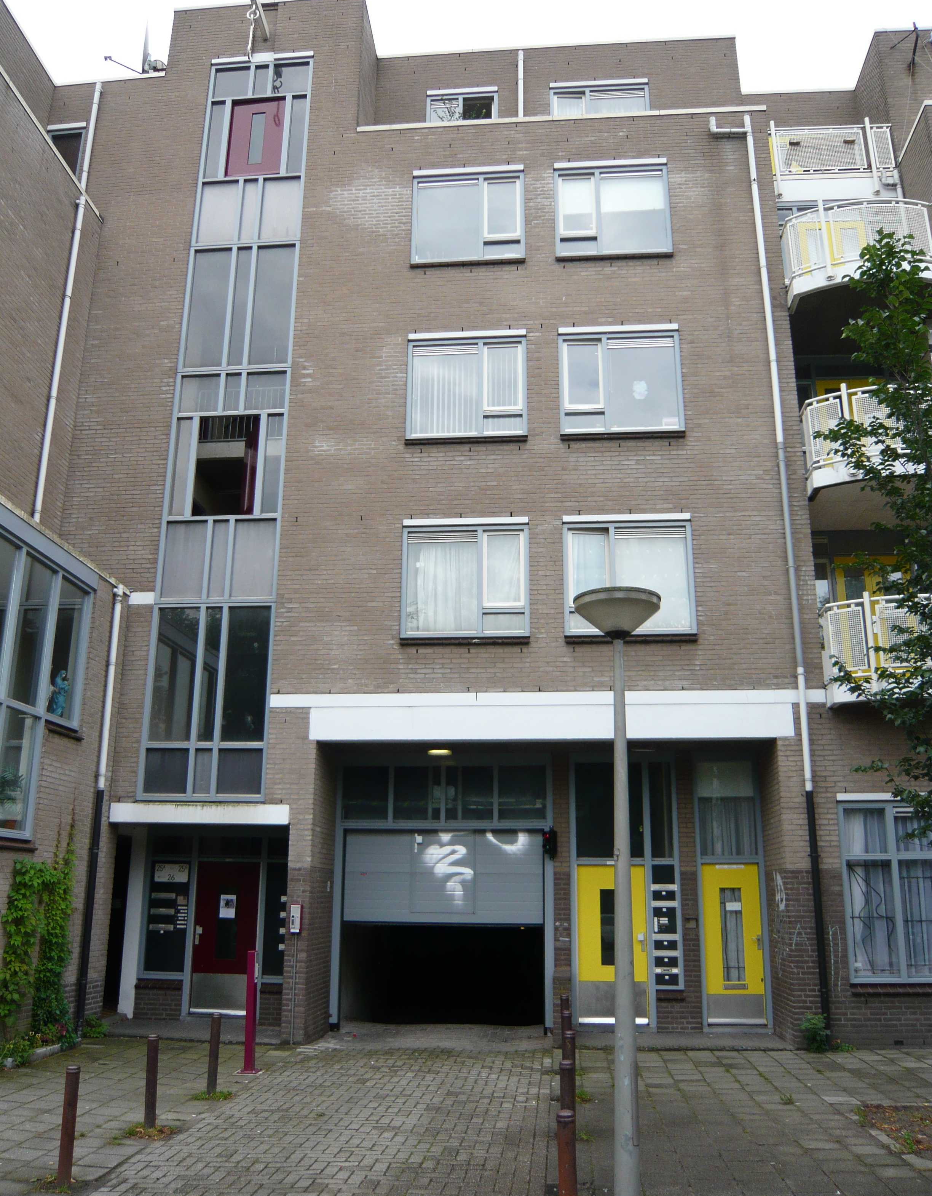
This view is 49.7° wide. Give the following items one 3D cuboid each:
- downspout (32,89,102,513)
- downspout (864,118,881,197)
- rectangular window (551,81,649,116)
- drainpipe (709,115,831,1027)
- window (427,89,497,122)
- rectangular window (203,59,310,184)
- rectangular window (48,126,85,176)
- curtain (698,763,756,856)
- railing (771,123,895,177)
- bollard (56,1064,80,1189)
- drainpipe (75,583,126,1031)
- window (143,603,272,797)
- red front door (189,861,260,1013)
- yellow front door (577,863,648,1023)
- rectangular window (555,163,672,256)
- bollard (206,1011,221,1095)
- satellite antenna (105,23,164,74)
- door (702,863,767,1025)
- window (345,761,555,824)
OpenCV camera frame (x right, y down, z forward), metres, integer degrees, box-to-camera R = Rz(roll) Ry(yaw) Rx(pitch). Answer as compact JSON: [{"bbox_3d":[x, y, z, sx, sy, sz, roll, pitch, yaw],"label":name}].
[{"bbox_3d":[-5.551,-4.394,14.049,0.100,7.221,0.100,-1,-16,5],"label":"downspout"},{"bbox_3d":[6.112,-6.674,15.141,0.080,1.410,0.080,-1,-16,5],"label":"downspout"},{"bbox_3d":[2.182,-7.736,16.272,1.633,1.586,0.120,-1,-16,5],"label":"rectangular window"},{"bbox_3d":[3.758,-1.062,12.735,0.617,12.413,0.120,-1,-16,5],"label":"drainpipe"},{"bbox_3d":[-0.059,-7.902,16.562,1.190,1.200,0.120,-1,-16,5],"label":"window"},{"bbox_3d":[-3.181,-7.290,15.314,1.604,2.222,0.130,-1,-16,5],"label":"rectangular window"},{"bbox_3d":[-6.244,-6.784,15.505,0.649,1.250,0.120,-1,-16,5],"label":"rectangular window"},{"bbox_3d":[3.393,2.733,13.041,0.795,1.253,0.100,-1,-16,5],"label":"curtain"},{"bbox_3d":[5.569,-6.926,15.465,2.080,1.000,0.100,-1,-16,5],"label":"railing"},{"bbox_3d":[-2.265,3.011,5.742,0.085,0.650,0.085,-1,-16,5],"label":"bollard"},{"bbox_3d":[-4.403,2.413,12.131,0.140,5.480,0.140,-1,-16,5],"label":"drainpipe"},{"bbox_3d":[-3.286,1.300,12.787,1.653,2.546,0.130,-1,-16,5],"label":"window"},{"bbox_3d":[-3.166,4.457,13.218,0.883,1.956,0.070,-1,-16,5],"label":"red front door"},{"bbox_3d":[1.877,4.423,12.863,0.876,1.956,0.070,-1,-16,5],"label":"yellow front door"},{"bbox_3d":[2.079,-5.547,14.268,1.632,1.599,0.130,-1,-16,5],"label":"rectangular window"},{"bbox_3d":[-2.191,3.975,8.775,0.092,0.685,0.092,-1,-16,5],"label":"bollard"},{"bbox_3d":[-5.397,-8.831,16.276,0.700,0.820,0.800,8,-18,-23],"label":"satellite antenna"},{"bbox_3d":[3.362,4.326,12.598,0.750,1.990,0.060,-1,-16,5],"label":"door"},{"bbox_3d":[-0.293,2.608,13.432,2.843,0.867,0.120,-1,-16,5],"label":"window"}]

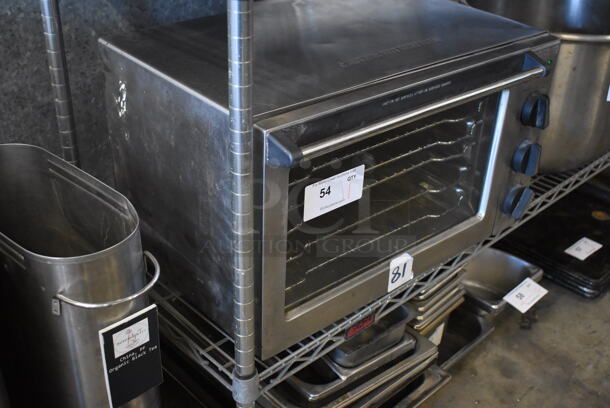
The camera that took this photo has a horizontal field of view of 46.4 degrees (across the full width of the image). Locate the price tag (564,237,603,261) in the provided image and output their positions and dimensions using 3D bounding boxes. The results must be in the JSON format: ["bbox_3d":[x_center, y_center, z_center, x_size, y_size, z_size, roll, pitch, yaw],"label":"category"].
[{"bbox_3d":[0.699,0.111,1.788,0.102,0.002,0.051,-24,39,-37],"label":"price tag"}]

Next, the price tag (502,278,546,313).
[{"bbox_3d":[0.460,0.189,1.486,0.102,0.002,0.051,-28,52,-37],"label":"price tag"}]

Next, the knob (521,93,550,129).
[{"bbox_3d":[0.365,-0.144,1.120,0.055,0.055,0.026,-21,37,-35],"label":"knob"}]

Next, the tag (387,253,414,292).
[{"bbox_3d":[0.149,0.103,1.089,0.052,0.060,0.004,-22,38,-35],"label":"tag"}]

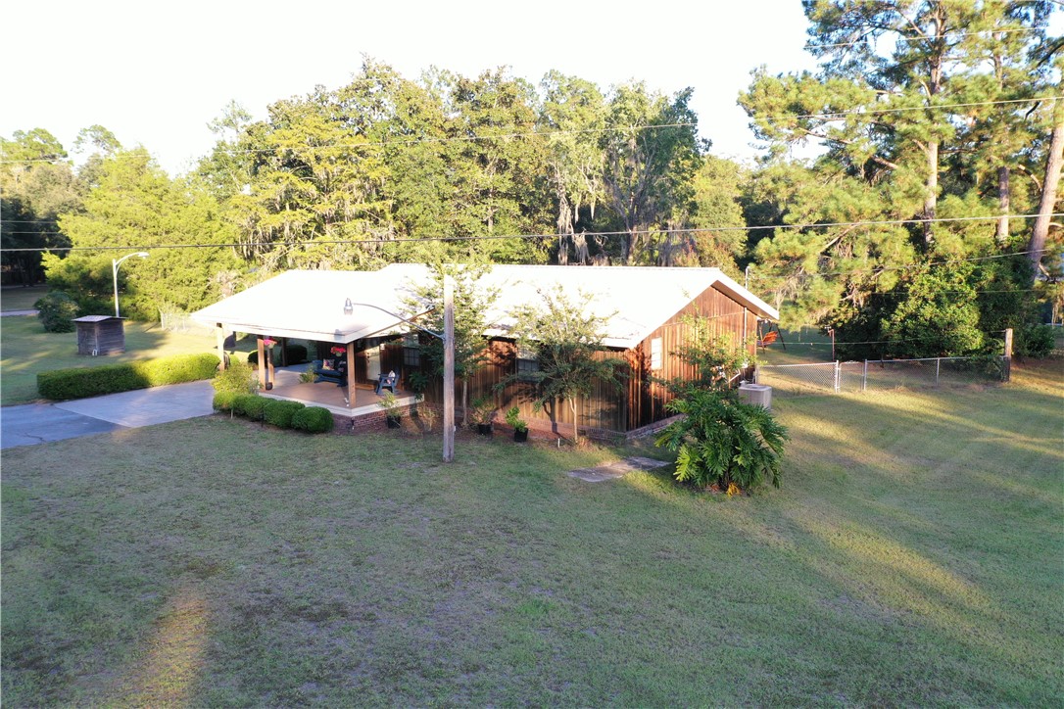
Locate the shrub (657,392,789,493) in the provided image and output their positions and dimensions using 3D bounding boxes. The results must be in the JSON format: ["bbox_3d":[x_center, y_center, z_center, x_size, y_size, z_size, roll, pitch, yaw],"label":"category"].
[{"bbox_3d":[4.423,1.939,19.135,2.900,2.270,2.750,1,8,13],"label":"shrub"}]

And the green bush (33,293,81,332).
[{"bbox_3d":[-32.200,-2.921,55.875,2.700,2.600,2.700,-5,9,-30],"label":"green bush"}]

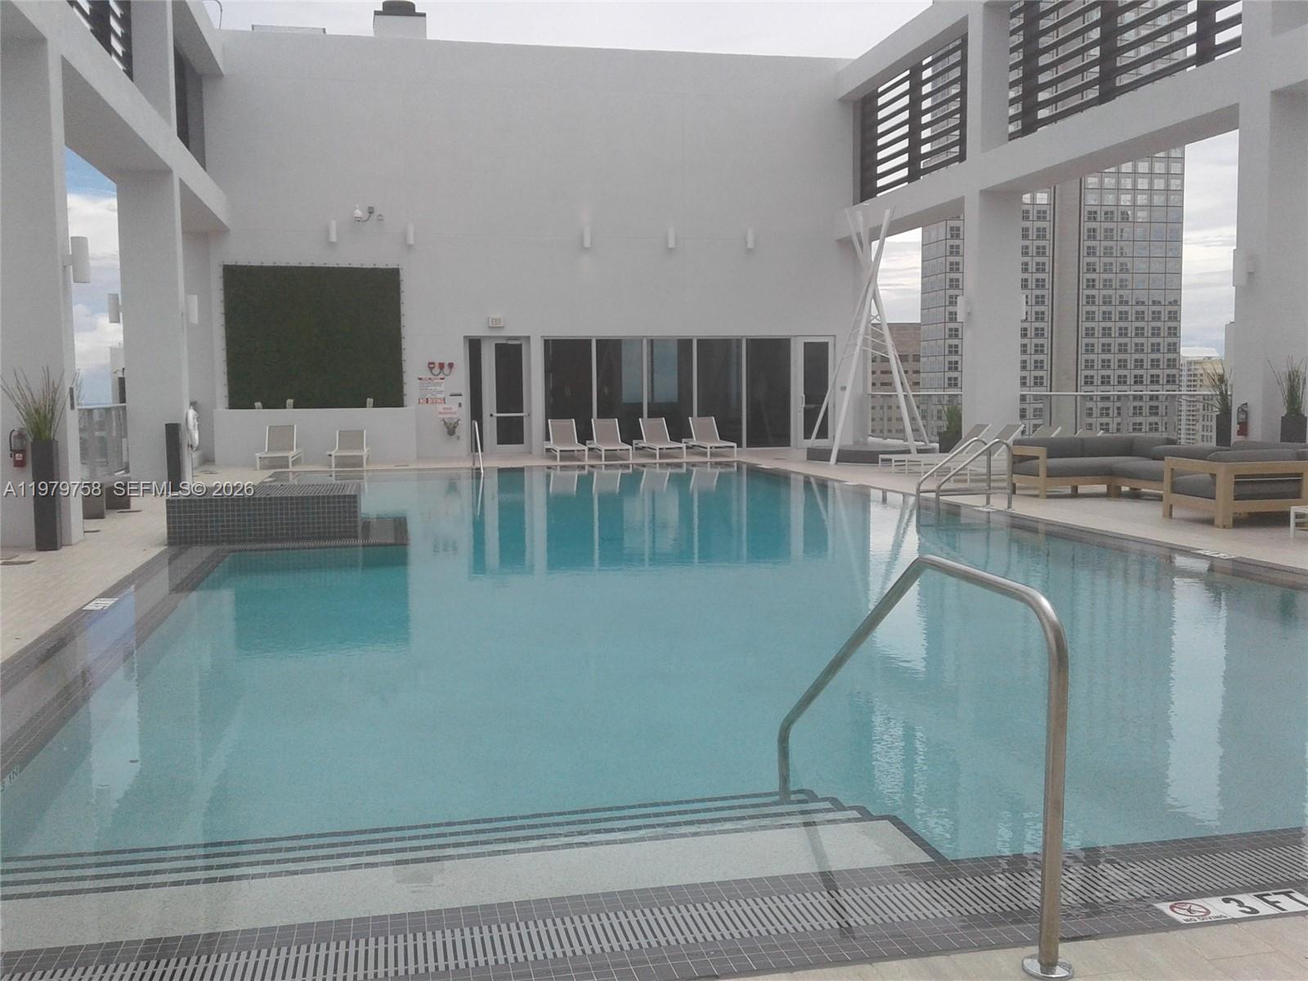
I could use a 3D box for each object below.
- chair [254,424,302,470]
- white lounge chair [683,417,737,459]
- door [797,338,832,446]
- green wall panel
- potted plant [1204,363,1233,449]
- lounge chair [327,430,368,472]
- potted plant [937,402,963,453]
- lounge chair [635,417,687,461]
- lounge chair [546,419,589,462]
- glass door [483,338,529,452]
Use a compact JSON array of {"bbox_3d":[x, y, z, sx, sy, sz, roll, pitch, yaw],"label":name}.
[{"bbox_3d":[-7.630,-0.885,25.418,0.700,0.840,1.950,-1,5,-10],"label":"chair"},{"bbox_3d":[1.209,-1.165,27.265,0.630,0.820,2.000,-2,5,-13],"label":"white lounge chair"},{"bbox_3d":[3.926,-2.388,30.302,0.980,2.680,0.100,-2,5,-12],"label":"door"},{"bbox_3d":[-7.363,-3.317,27.112,3.700,3.058,0.100,-2,5,-12],"label":"green wall panel"},{"bbox_3d":[7.536,-0.843,16.603,0.400,1.740,0.400,-2,5,-12],"label":"potted plant"},{"bbox_3d":[-6.260,-0.868,25.715,0.700,0.730,1.950,-2,5,-12],"label":"lounge chair"},{"bbox_3d":[5.833,-1.058,23.713,0.600,1.188,0.600,-2,5,-12],"label":"potted plant"},{"bbox_3d":[0.150,-1.155,27.608,0.700,0.870,1.950,-2,5,-14],"label":"lounge chair"},{"bbox_3d":[-1.913,-1.105,27.246,0.700,0.870,1.950,-2,5,-12],"label":"lounge chair"},{"bbox_3d":[-3.375,-2.167,28.736,1.020,2.670,0.100,-2,5,-12],"label":"glass door"}]

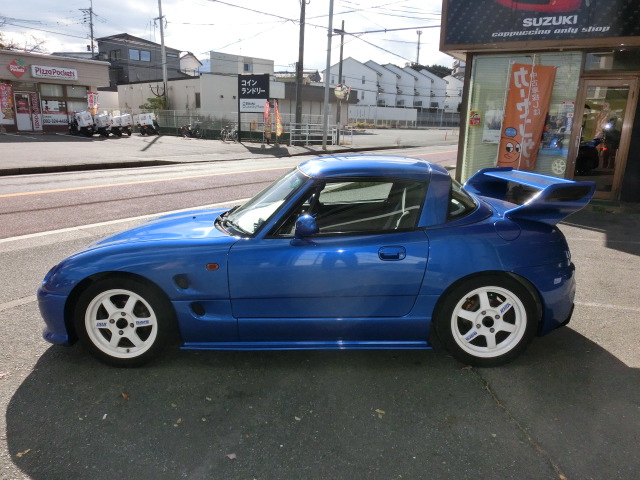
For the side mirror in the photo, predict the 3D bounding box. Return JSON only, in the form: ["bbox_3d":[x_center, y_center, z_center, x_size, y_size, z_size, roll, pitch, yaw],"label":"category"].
[{"bbox_3d":[-0.073,-0.068,2.435,0.120,0.115,0.175,-1,13,2],"label":"side mirror"}]

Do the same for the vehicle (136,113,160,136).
[{"bbox_3d":[-9.804,-6.593,26.500,0.630,1.220,1.600,6,15,17],"label":"vehicle"}]

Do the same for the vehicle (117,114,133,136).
[{"bbox_3d":[-11.011,-6.515,26.300,0.650,1.220,1.650,-6,16,-27],"label":"vehicle"}]

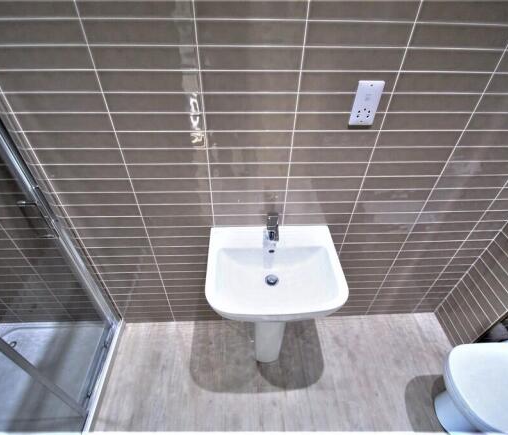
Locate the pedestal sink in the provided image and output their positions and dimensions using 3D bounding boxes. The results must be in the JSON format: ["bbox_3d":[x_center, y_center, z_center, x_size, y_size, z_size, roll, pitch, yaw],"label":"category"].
[{"bbox_3d":[0.079,0.509,1.387,0.551,0.826,0.457,-1,40,-3],"label":"pedestal sink"}]

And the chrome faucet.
[{"bbox_3d":[0.083,0.064,1.177,0.047,0.128,0.114,-1,40,-3],"label":"chrome faucet"}]

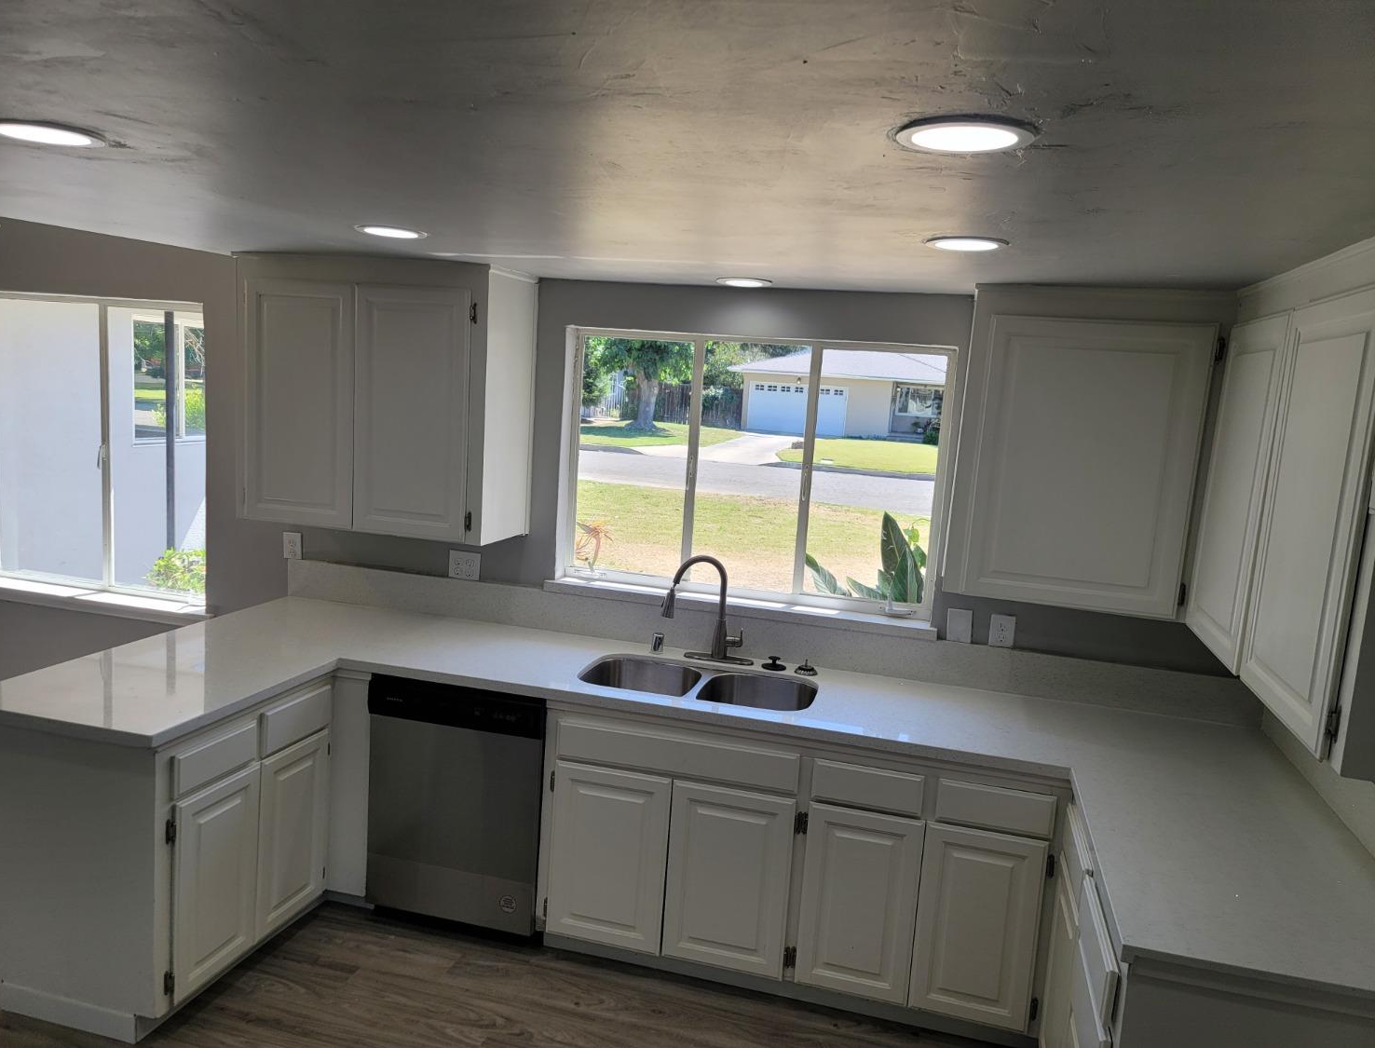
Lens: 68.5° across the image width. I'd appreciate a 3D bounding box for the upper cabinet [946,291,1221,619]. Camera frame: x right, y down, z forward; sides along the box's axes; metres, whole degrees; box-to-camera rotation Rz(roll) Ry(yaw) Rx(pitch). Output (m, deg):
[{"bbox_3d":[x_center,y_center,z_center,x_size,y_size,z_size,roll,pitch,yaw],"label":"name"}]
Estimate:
[{"bbox_3d":[1.190,-0.189,3.095,0.705,0.874,0.349,6,8,15],"label":"upper cabinet"}]

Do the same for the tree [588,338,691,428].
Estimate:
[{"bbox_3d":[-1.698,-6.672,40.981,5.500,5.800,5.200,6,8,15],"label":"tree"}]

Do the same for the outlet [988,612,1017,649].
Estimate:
[{"bbox_3d":[1.056,0.360,3.376,0.077,0.111,0.010,6,8,15],"label":"outlet"}]

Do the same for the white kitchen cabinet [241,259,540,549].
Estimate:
[{"bbox_3d":[-1.129,-0.460,3.715,1.006,0.950,0.349,6,8,15],"label":"white kitchen cabinet"}]

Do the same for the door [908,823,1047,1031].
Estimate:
[{"bbox_3d":[0.820,1.137,2.857,0.328,0.568,0.025,6,8,15],"label":"door"}]

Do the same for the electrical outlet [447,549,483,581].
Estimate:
[{"bbox_3d":[-0.862,0.163,3.892,0.129,0.111,0.010,6,8,15],"label":"electrical outlet"}]

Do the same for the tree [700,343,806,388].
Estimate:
[{"bbox_3d":[2.913,-8.072,51.287,6.500,5.500,5.500,6,8,15],"label":"tree"}]

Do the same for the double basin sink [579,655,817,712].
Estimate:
[{"bbox_3d":[0.042,0.616,3.312,0.760,0.205,0.411,6,8,15],"label":"double basin sink"}]

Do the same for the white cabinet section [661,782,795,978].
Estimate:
[{"bbox_3d":[0.124,1.067,3.040,0.374,0.568,0.030,6,8,15],"label":"white cabinet section"}]

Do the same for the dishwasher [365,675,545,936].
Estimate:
[{"bbox_3d":[-0.678,0.888,3.538,0.604,0.821,0.602,6,8,15],"label":"dishwasher"}]

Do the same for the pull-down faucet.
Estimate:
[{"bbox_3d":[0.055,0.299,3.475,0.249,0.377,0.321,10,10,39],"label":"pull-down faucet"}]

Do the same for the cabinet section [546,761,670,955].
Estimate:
[{"bbox_3d":[-0.242,1.030,3.135,0.374,0.568,0.030,6,8,15],"label":"cabinet section"}]

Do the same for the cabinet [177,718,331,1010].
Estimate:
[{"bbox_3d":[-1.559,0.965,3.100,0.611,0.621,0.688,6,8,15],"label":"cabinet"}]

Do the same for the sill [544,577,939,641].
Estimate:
[{"bbox_3d":[0.170,0.298,3.653,1.438,0.045,0.143,6,8,15],"label":"sill"}]

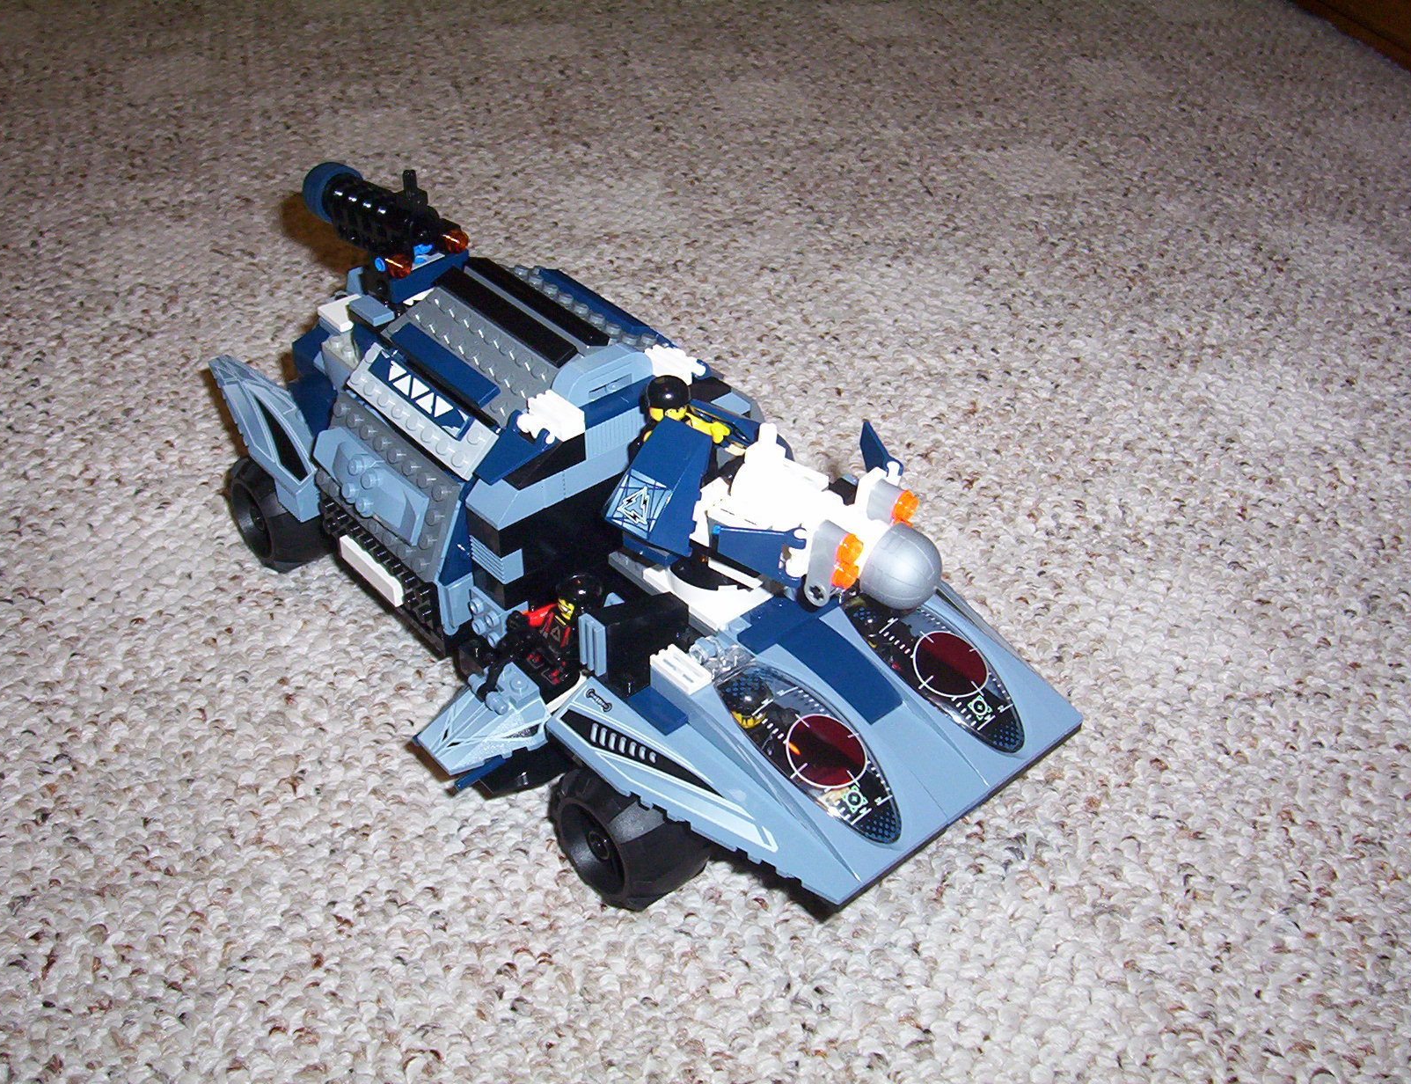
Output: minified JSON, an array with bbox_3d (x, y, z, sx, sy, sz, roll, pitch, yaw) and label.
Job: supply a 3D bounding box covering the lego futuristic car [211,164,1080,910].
[{"bbox_3d":[-0.035,-0.019,0.563,0.170,0.144,0.327,-28,46,-31],"label":"lego futuristic car"}]

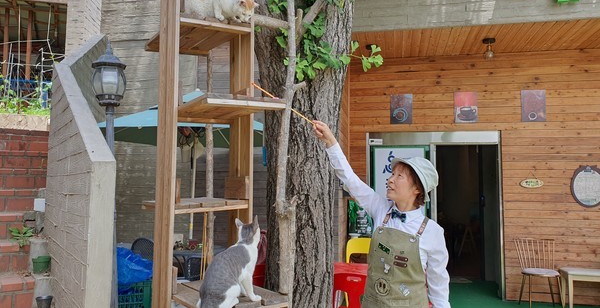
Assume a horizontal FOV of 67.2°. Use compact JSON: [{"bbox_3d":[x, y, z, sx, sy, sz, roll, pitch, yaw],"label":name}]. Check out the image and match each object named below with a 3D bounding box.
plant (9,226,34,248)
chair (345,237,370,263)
[{"bbox_3d":[-1.888,0.566,3.060,0.165,0.135,0.160,4,-6,-34],"label":"plant"},{"bbox_3d":[0.782,1.474,5.467,0.460,0.810,0.510,0,-5,9],"label":"chair"}]

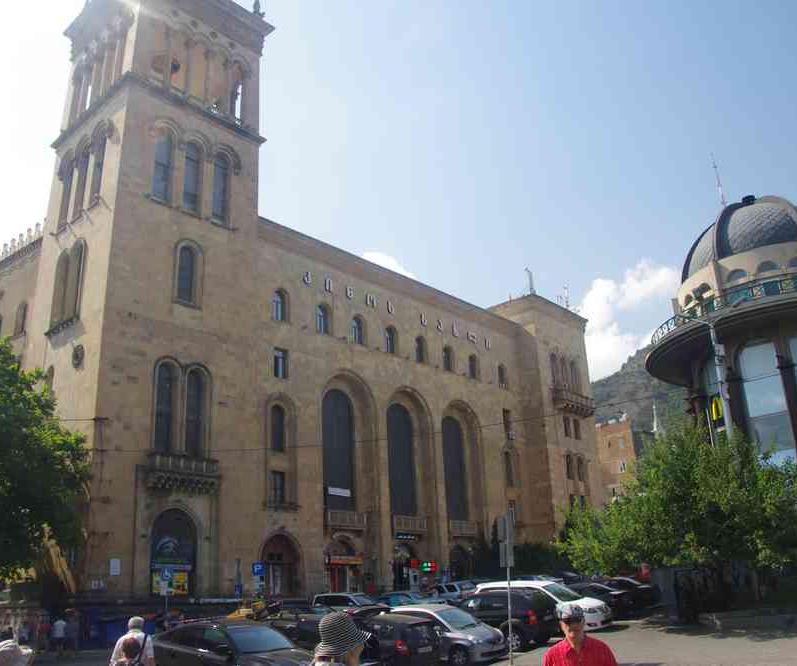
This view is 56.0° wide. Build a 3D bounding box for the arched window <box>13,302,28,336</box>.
[{"bbox_3d":[-25.107,-0.897,49.763,1.250,2.250,0.300,-16,-24,33],"label":"arched window"}]

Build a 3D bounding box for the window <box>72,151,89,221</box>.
[{"bbox_3d":[-19.665,-9.339,46.681,1.250,4.600,0.300,-19,-26,39],"label":"window"}]

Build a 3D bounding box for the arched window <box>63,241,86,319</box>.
[{"bbox_3d":[-18.782,-3.159,43.869,1.600,4.750,0.300,-19,-26,39],"label":"arched window"}]

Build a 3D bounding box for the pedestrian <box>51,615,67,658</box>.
[{"bbox_3d":[-15.384,13.819,34.000,0.500,1.720,0.360,6,-21,-22],"label":"pedestrian"}]

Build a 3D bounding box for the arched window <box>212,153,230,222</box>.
[{"bbox_3d":[-11.559,-9.351,48.262,0.300,4.750,1.100,-19,-26,39],"label":"arched window"}]

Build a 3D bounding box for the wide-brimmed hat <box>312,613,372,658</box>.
[{"bbox_3d":[-0.329,1.771,4.400,0.350,0.200,0.340,-16,-19,-6],"label":"wide-brimmed hat"}]

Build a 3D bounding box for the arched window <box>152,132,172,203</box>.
[{"bbox_3d":[-14.263,-10.178,45.495,0.300,4.600,1.300,-19,-25,39],"label":"arched window"}]

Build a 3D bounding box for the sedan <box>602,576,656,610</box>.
[{"bbox_3d":[9.991,12.814,36.837,4.600,1.450,1.800,-19,-26,39],"label":"sedan"}]

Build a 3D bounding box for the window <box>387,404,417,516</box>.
[{"bbox_3d":[0.374,9.360,55.829,0.350,8.400,3.100,-19,-25,39],"label":"window"}]

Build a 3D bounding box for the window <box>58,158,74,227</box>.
[{"bbox_3d":[-22.090,-9.320,49.699,1.300,4.600,0.300,-19,-25,39],"label":"window"}]

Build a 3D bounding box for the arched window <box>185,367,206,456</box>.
[{"bbox_3d":[-12.218,4.759,44.854,0.350,5.400,1.400,-19,-26,39],"label":"arched window"}]

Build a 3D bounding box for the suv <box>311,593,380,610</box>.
[{"bbox_3d":[-2.446,14.557,39.300,1.780,1.680,4.500,16,-27,-41],"label":"suv"}]

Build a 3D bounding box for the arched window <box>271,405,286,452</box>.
[{"bbox_3d":[-7.556,5.951,46.634,0.300,2.950,1.020,-19,-26,39],"label":"arched window"}]

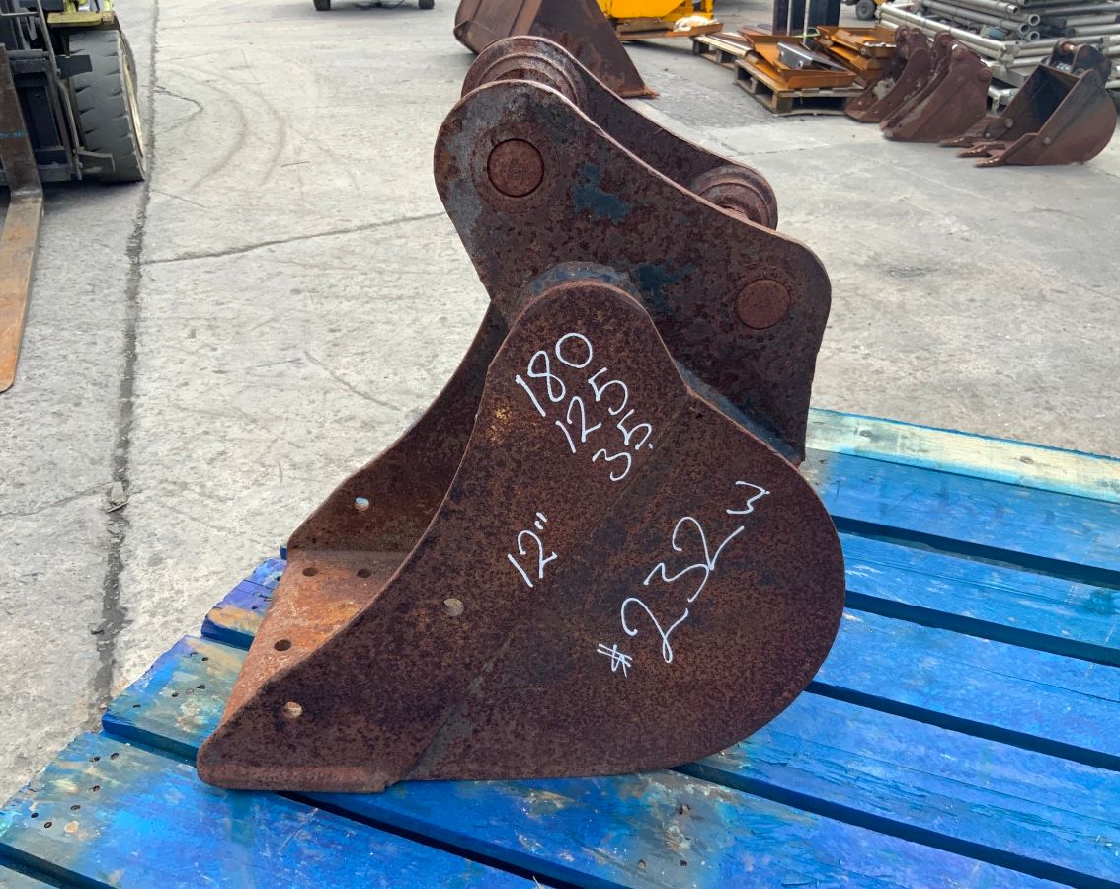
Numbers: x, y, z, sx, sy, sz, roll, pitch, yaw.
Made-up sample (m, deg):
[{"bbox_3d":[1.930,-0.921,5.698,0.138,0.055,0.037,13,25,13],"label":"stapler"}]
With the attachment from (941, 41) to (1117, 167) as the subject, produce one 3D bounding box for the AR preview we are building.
[{"bbox_3d":[2.346,-1.715,4.941,0.670,0.540,0.470,-2,30,-6],"label":"attachment"}]

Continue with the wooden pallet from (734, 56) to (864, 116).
[{"bbox_3d":[1.725,-2.284,6.336,1.000,0.146,1.120,-2,30,-5],"label":"wooden pallet"}]

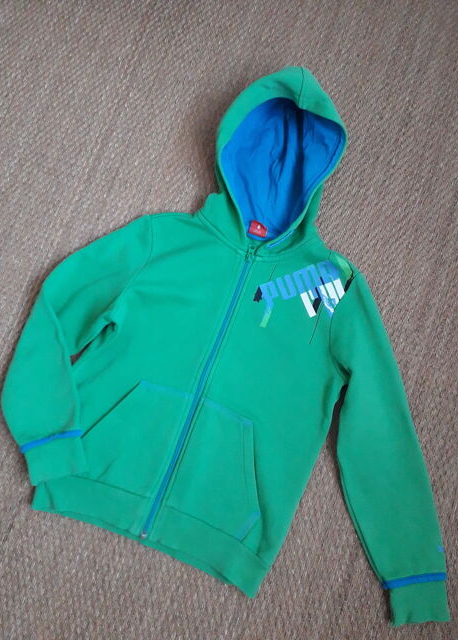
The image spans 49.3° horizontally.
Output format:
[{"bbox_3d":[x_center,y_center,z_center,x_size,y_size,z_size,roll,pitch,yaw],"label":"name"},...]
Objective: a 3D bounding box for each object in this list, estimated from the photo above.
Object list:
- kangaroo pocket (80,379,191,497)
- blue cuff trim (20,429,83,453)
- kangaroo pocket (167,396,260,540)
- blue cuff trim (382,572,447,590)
[{"bbox_3d":[-0.160,0.186,0.818,0.141,0.020,0.179,21,80,5],"label":"kangaroo pocket"},{"bbox_3d":[-0.281,0.195,0.802,0.098,0.018,0.015,-18,79,-2],"label":"blue cuff trim"},{"bbox_3d":[-0.006,0.239,0.804,0.153,0.020,0.182,21,80,5],"label":"kangaroo pocket"},{"bbox_3d":[0.285,0.401,0.772,0.099,0.018,0.015,-6,79,0],"label":"blue cuff trim"}]

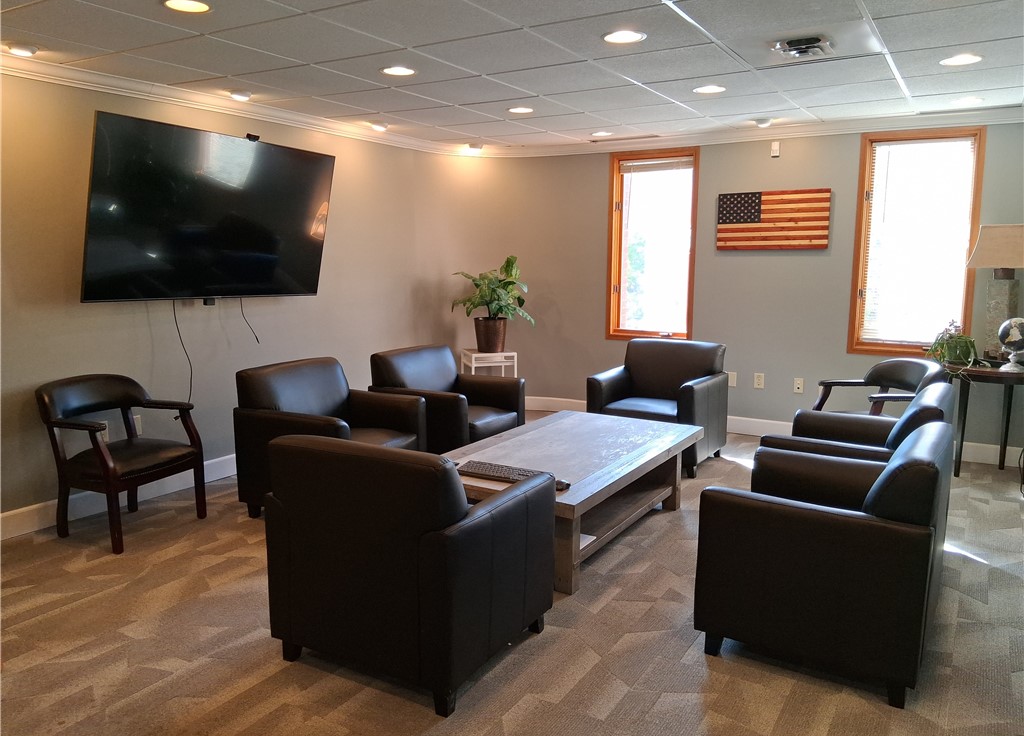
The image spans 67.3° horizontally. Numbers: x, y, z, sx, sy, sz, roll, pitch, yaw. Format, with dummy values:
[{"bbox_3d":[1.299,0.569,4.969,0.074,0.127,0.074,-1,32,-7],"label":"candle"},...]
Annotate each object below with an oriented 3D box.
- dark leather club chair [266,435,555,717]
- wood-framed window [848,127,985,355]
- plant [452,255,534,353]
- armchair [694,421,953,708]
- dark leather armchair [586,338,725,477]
[{"bbox_3d":[-0.338,0.614,2.716,0.745,0.795,0.700,5,10,29],"label":"dark leather club chair"},{"bbox_3d":[2.757,-0.836,5.270,0.765,1.530,0.100,5,10,31],"label":"wood-framed window"},{"bbox_3d":[-0.182,-0.533,6.371,0.650,0.788,0.600,0,8,-1],"label":"plant"},{"bbox_3d":[1.137,0.607,2.784,0.700,0.795,0.745,5,10,31],"label":"armchair"},{"bbox_3d":[1.004,0.248,5.254,0.745,0.798,0.717,5,10,30],"label":"dark leather armchair"}]

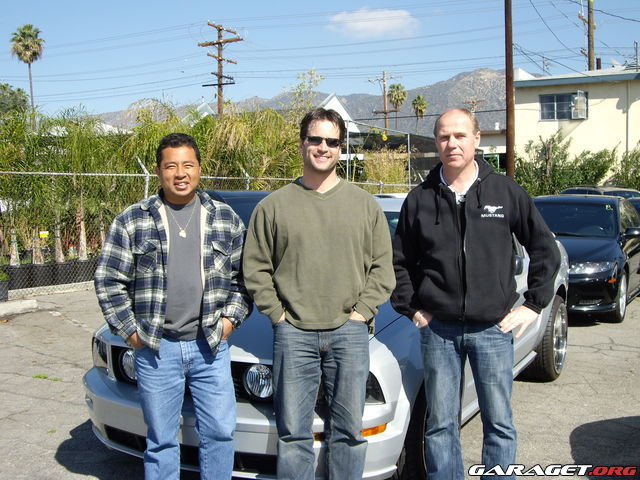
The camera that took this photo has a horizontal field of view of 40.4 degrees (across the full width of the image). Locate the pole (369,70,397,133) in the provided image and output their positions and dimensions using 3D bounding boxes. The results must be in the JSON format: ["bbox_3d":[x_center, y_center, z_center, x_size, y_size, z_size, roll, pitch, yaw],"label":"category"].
[{"bbox_3d":[5.470,-8.080,72.000,2.900,11.800,0.500,1,1,26],"label":"pole"}]

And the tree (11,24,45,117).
[{"bbox_3d":[-26.840,-11.230,80.000,3.200,17.200,3.200,0,1,0],"label":"tree"}]

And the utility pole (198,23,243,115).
[{"bbox_3d":[-5.580,-6.650,49.000,2.950,11.100,2.900,1,1,26],"label":"utility pole"}]

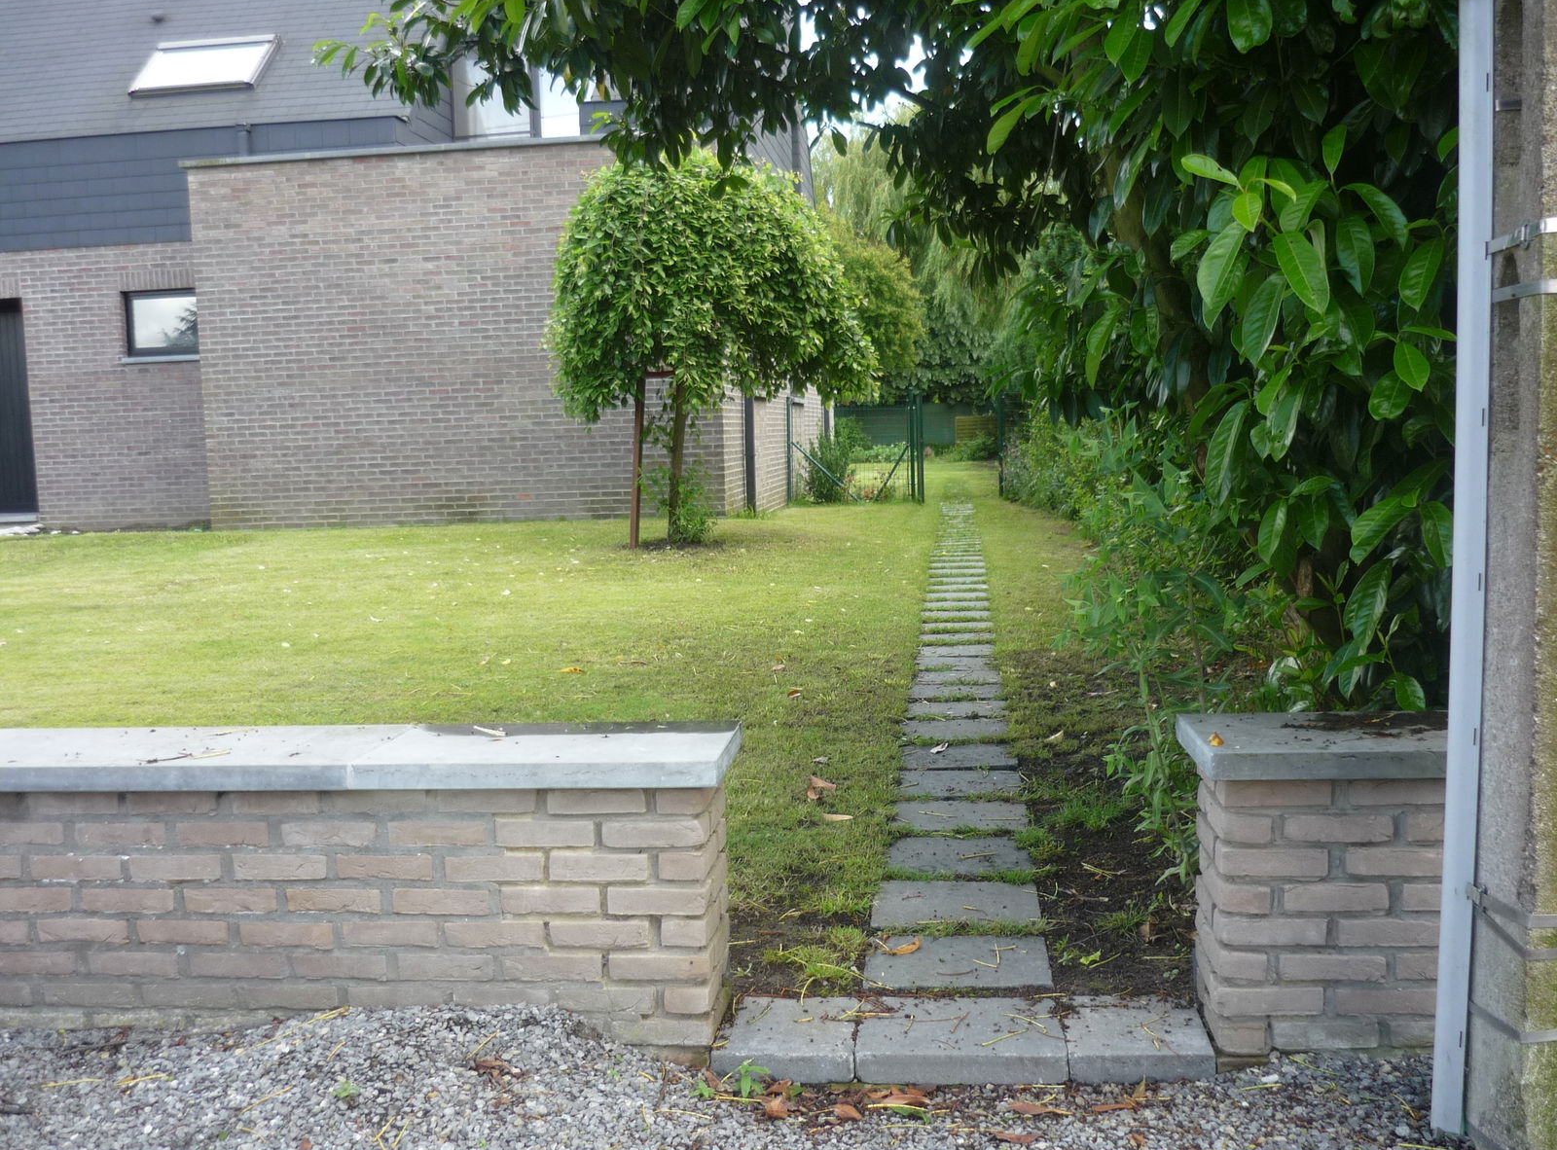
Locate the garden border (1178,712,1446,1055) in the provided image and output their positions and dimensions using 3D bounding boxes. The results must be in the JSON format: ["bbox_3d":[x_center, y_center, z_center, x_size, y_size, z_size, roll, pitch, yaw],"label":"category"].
[{"bbox_3d":[1.015,0.552,2.715,0.480,0.542,0.345,-1,6,7],"label":"garden border"}]

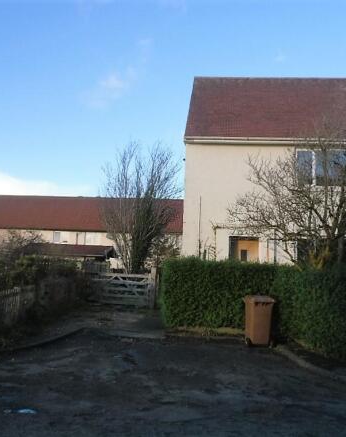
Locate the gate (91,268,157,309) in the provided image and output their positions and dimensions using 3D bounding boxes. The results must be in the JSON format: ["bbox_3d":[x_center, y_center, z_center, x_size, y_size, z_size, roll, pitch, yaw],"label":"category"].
[{"bbox_3d":[-1.838,2.532,17.433,2.300,1.350,0.140,2,-8,3],"label":"gate"}]

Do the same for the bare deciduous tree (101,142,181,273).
[{"bbox_3d":[-1.461,0.141,20.809,3.600,7.200,3.400,2,-8,3],"label":"bare deciduous tree"}]

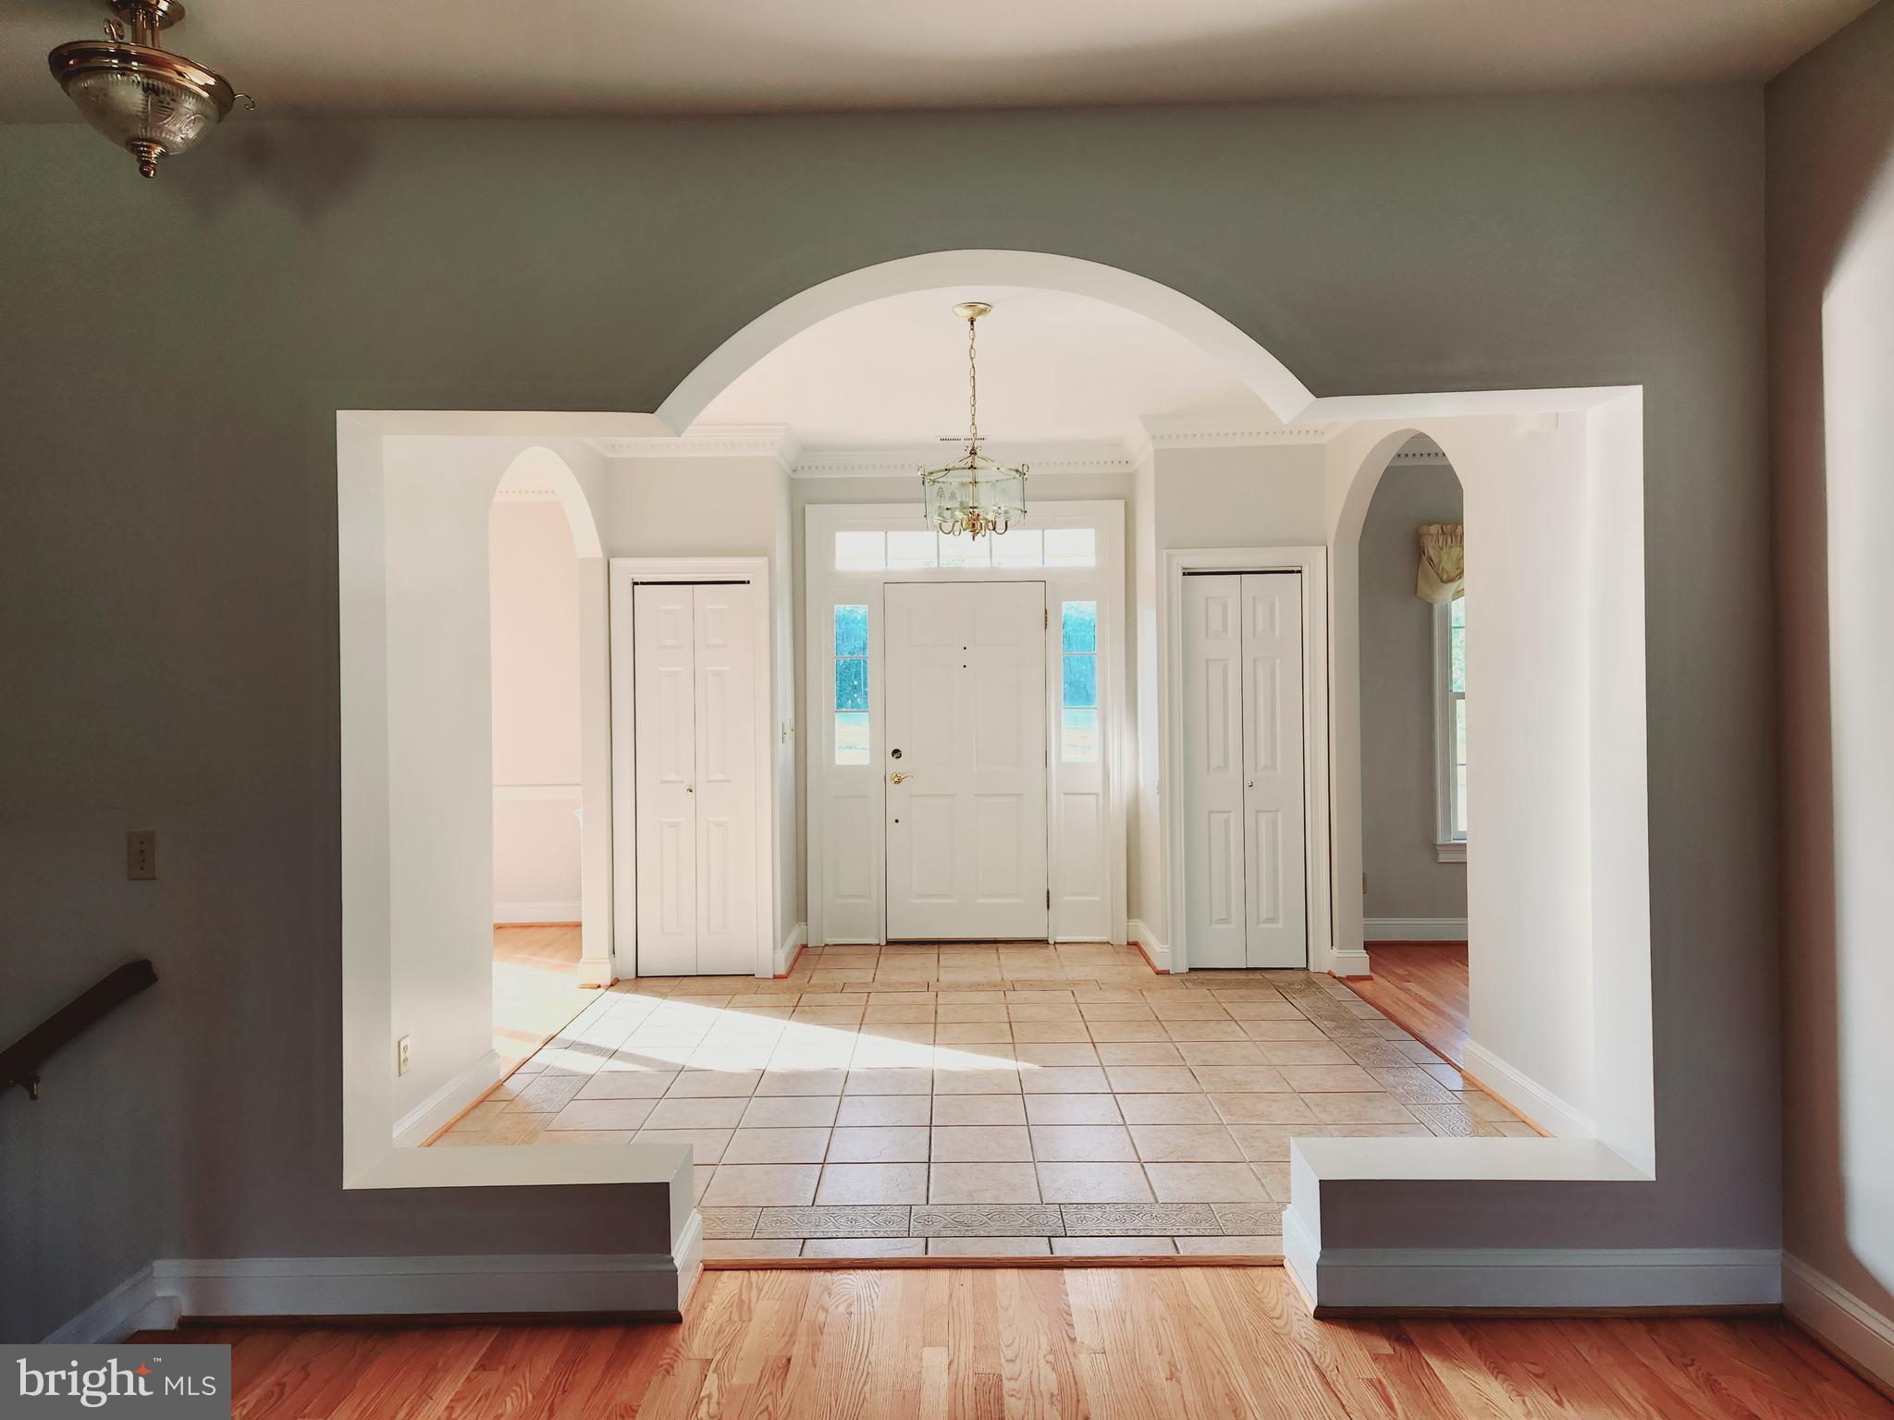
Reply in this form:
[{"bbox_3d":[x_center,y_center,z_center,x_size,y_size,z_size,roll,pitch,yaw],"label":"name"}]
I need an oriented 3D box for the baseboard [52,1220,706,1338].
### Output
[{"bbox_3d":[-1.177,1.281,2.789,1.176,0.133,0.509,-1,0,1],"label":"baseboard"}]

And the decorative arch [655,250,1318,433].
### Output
[{"bbox_3d":[0.084,-0.847,2.907,1.460,0.341,0.247,-1,0,1],"label":"decorative arch"}]

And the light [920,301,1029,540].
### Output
[{"bbox_3d":[0.094,-1.013,4.431,0.383,0.824,0.383,-1,0,1],"label":"light"}]

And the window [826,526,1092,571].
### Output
[{"bbox_3d":[0.106,-0.915,7.160,1.486,0.240,0.050,-1,0,1],"label":"window"}]

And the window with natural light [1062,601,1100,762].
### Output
[{"bbox_3d":[0.756,-0.157,7.148,0.210,0.916,0.050,-1,0,1],"label":"window with natural light"}]

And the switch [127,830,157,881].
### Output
[{"bbox_3d":[-1.794,0.325,2.804,0.067,0.113,0.010,-1,0,1],"label":"switch"}]

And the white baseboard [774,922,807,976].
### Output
[{"bbox_3d":[-0.822,1.265,6.699,0.074,0.142,0.876,-1,0,1],"label":"white baseboard"}]

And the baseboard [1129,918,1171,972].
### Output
[{"bbox_3d":[1.061,1.240,6.671,0.096,0.142,0.876,-1,0,1],"label":"baseboard"}]

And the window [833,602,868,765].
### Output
[{"bbox_3d":[-0.540,-0.141,7.167,0.196,0.914,0.050,-1,0,1],"label":"window"}]

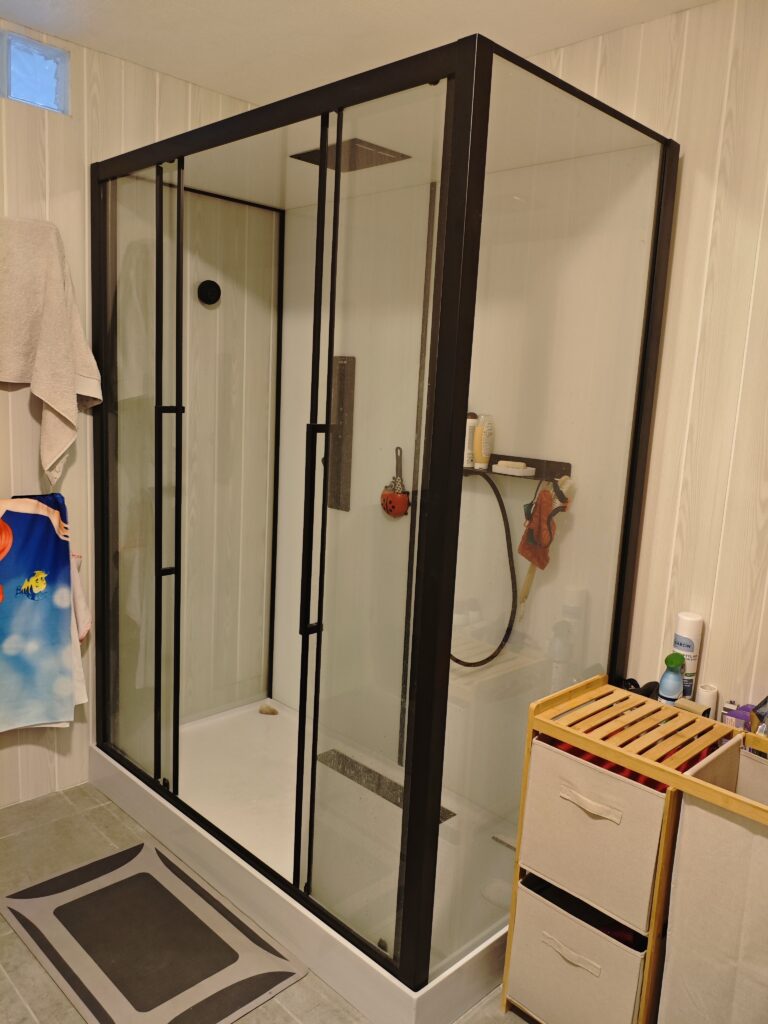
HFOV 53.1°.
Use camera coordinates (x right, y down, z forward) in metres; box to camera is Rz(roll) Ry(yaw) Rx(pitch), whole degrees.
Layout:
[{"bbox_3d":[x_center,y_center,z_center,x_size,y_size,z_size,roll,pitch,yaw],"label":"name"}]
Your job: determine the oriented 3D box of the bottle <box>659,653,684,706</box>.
[{"bbox_3d":[0.766,0.494,2.055,0.060,0.232,0.060,-2,11,-30],"label":"bottle"}]

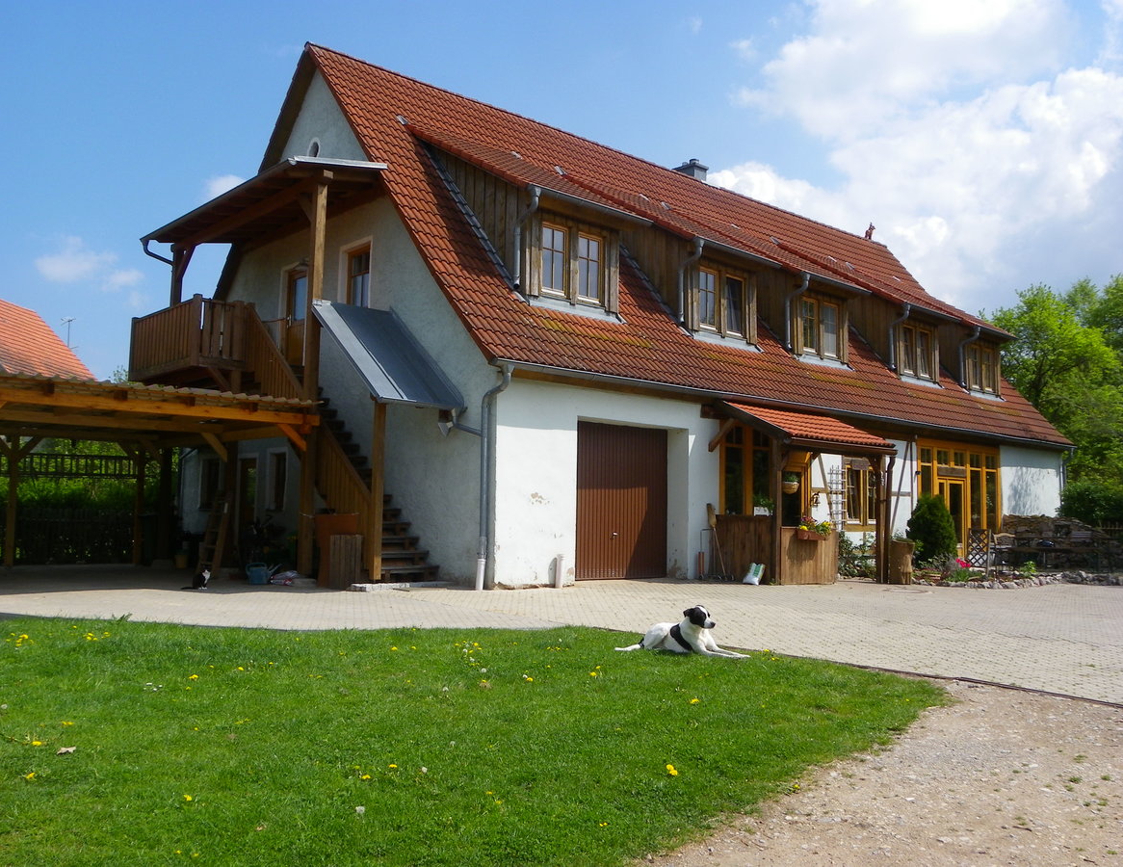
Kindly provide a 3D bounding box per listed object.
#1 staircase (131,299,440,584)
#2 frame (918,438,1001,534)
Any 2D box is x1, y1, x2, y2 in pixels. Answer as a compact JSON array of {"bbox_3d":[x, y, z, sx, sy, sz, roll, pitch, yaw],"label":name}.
[{"bbox_3d":[-5.115,-0.046,17.181,1.820,4.720,8.100,5,-6,-42],"label":"staircase"},{"bbox_3d":[9.120,1.499,22.762,3.960,2.540,0.200,5,-6,-42],"label":"frame"}]

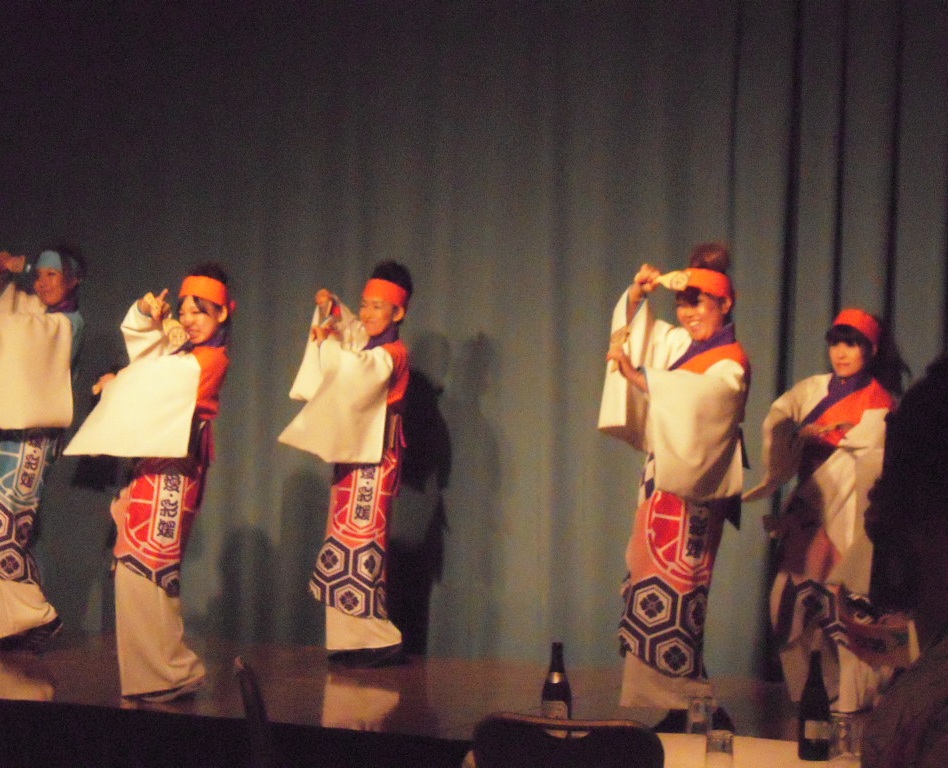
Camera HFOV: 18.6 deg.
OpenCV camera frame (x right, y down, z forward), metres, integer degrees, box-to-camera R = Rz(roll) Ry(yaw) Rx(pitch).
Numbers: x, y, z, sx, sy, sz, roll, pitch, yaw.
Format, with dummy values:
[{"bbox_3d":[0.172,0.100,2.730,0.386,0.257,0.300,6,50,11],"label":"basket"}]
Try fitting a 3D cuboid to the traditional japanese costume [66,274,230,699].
[{"bbox_3d":[-1.144,0.355,10.250,0.500,1.520,0.500,0,3,-35],"label":"traditional japanese costume"}]

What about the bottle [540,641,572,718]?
[{"bbox_3d":[0.213,0.802,7.450,0.074,0.275,0.074,3,3,18],"label":"bottle"}]

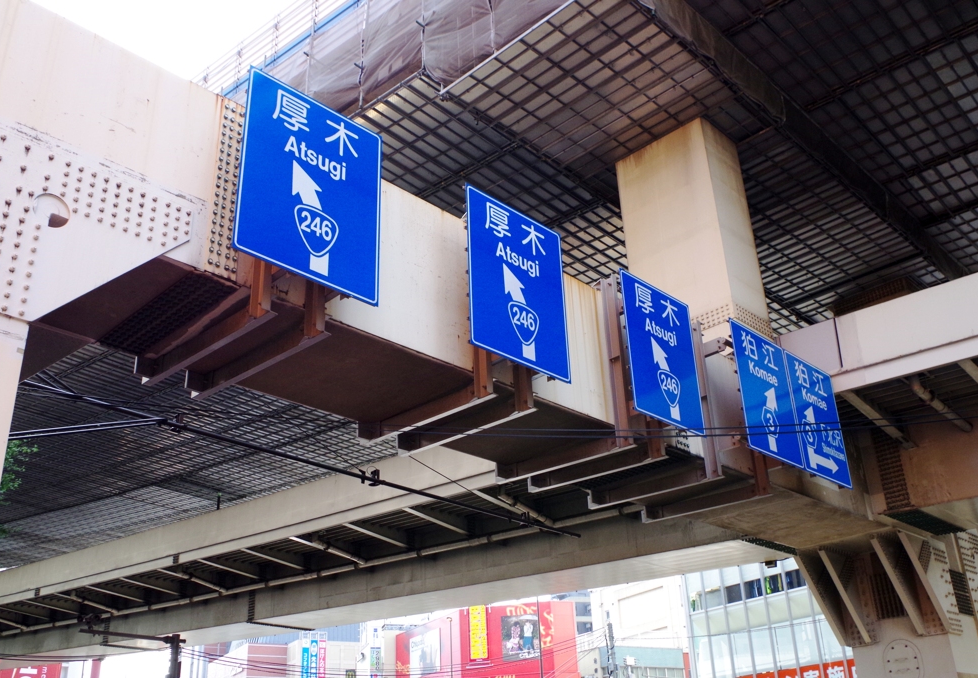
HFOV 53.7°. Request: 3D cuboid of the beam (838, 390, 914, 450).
[{"bbox_3d":[6.722,1.340,16.607,0.220,0.220,2.980,-22,-35,37],"label":"beam"}]

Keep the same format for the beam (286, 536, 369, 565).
[{"bbox_3d":[-4.003,5.163,23.885,0.220,0.220,2.256,-20,-37,34],"label":"beam"}]

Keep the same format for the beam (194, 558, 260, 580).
[{"bbox_3d":[-6.859,6.062,25.691,0.220,0.220,2.010,-20,-37,34],"label":"beam"}]

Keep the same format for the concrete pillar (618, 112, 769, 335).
[{"bbox_3d":[3.624,-1.365,17.265,1.940,4.700,1.240,-24,-32,39],"label":"concrete pillar"}]

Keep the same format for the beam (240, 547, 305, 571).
[{"bbox_3d":[-5.449,5.577,24.724,0.220,0.220,2.011,-20,-37,34],"label":"beam"}]

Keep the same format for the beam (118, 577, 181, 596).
[{"bbox_3d":[-9.605,7.013,27.575,0.220,0.220,1.929,-20,-37,34],"label":"beam"}]

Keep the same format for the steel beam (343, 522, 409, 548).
[{"bbox_3d":[-2.565,4.578,22.768,0.220,0.220,2.104,-20,-36,34],"label":"steel beam"}]

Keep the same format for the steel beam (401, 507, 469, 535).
[{"bbox_3d":[-1.127,4.045,21.768,0.220,0.220,2.153,-20,-36,34],"label":"steel beam"}]

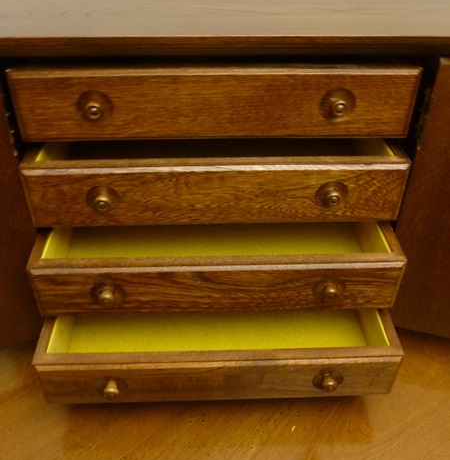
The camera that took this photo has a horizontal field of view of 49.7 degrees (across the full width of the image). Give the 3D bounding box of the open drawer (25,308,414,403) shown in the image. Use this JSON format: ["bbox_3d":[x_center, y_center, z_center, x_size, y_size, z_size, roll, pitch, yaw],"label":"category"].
[{"bbox_3d":[-0.008,0.111,0.596,0.390,0.073,0.197,-1,38,-2],"label":"open drawer"}]

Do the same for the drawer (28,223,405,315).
[{"bbox_3d":[-0.009,0.011,0.585,0.390,0.073,0.197,-1,38,-2],"label":"drawer"}]

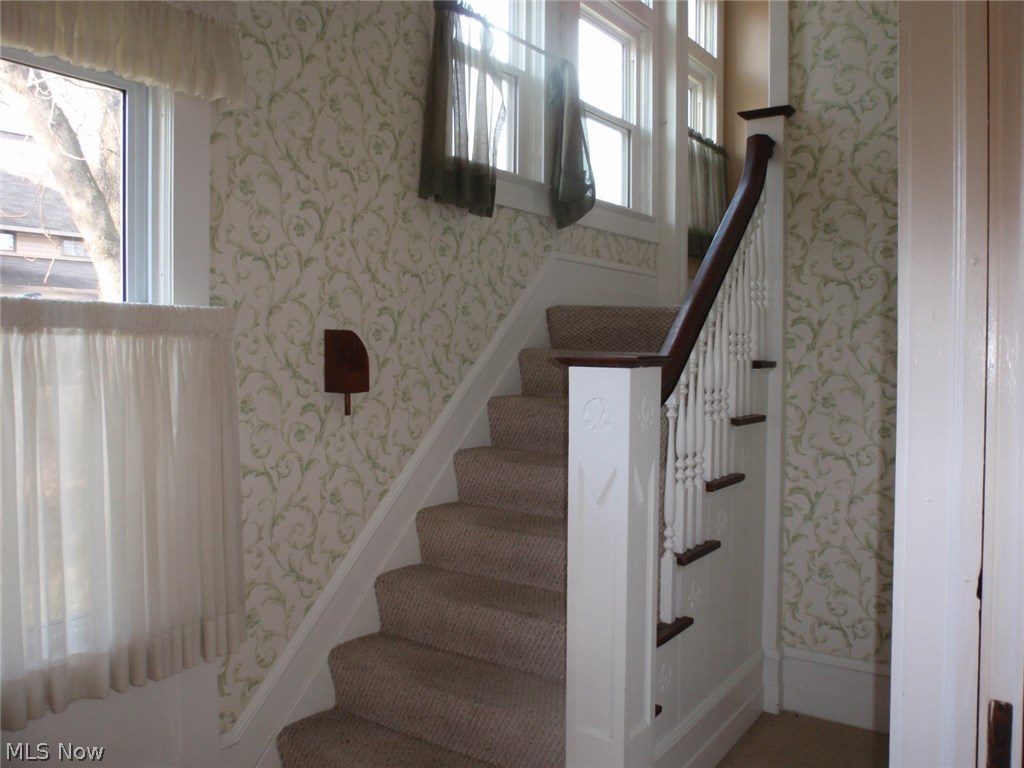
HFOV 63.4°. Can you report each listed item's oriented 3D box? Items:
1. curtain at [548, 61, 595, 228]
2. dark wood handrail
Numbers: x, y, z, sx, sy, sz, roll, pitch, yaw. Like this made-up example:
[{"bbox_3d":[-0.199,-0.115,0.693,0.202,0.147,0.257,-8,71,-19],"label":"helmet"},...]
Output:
[{"bbox_3d":[0.274,-1.105,3.807,0.089,0.723,0.277,2,3,35],"label":"curtain"},{"bbox_3d":[0.664,-0.422,2.726,0.071,0.139,1.426,2,45,35],"label":"dark wood handrail"}]

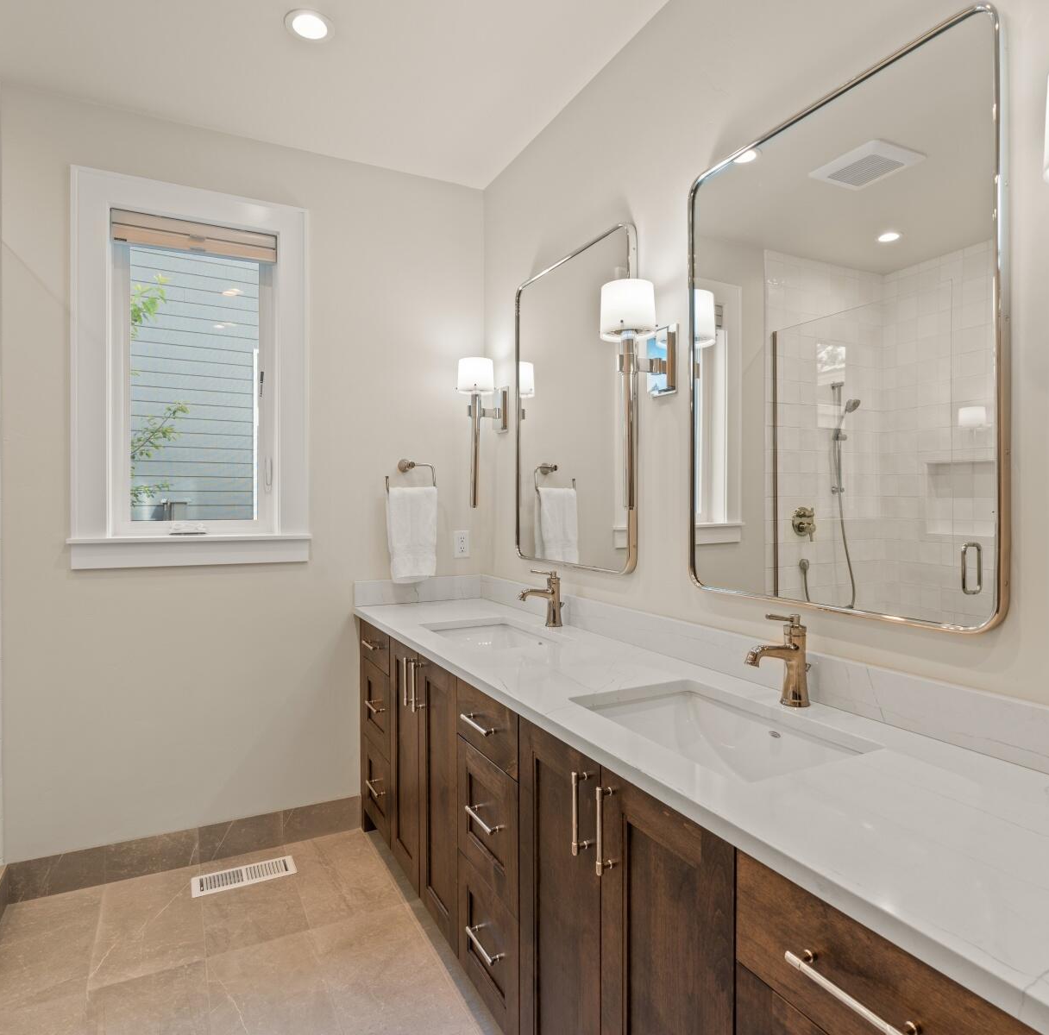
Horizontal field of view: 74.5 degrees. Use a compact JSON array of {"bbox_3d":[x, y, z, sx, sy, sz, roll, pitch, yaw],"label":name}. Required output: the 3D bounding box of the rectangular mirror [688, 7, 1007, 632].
[{"bbox_3d":[0.607,-0.329,1.444,0.033,1.038,0.751,0,1,-27],"label":"rectangular mirror"}]

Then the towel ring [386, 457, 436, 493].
[{"bbox_3d":[-0.479,-0.165,2.853,0.215,0.156,0.109,0,1,-27],"label":"towel ring"}]

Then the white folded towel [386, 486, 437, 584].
[{"bbox_3d":[-0.458,0.074,2.813,0.210,0.399,0.100,0,1,-27],"label":"white folded towel"}]

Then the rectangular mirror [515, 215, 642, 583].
[{"bbox_3d":[0.150,-0.352,2.355,0.033,1.031,0.755,0,1,-27],"label":"rectangular mirror"}]

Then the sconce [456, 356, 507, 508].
[{"bbox_3d":[-0.178,-0.335,2.820,0.201,0.596,0.154,0,1,-27],"label":"sconce"}]

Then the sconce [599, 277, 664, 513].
[{"bbox_3d":[0.302,-0.320,1.865,0.201,0.596,0.154,0,1,-27],"label":"sconce"}]

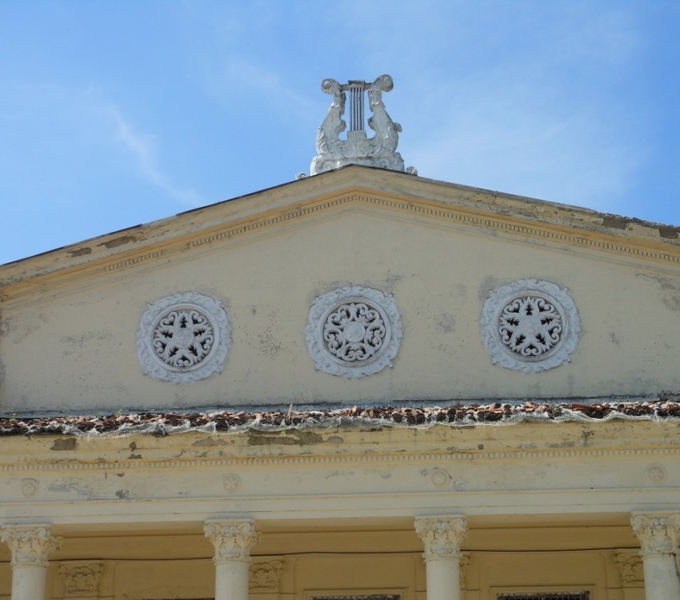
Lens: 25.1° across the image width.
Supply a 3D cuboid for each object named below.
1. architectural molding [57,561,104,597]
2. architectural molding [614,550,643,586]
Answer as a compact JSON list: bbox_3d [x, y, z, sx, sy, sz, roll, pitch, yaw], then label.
[{"bbox_3d":[-4.274,4.600,25.175,0.751,0.582,0.160,-2,-18,6],"label":"architectural molding"},{"bbox_3d":[4.746,4.275,24.268,0.751,0.561,0.160,-2,-18,6],"label":"architectural molding"}]

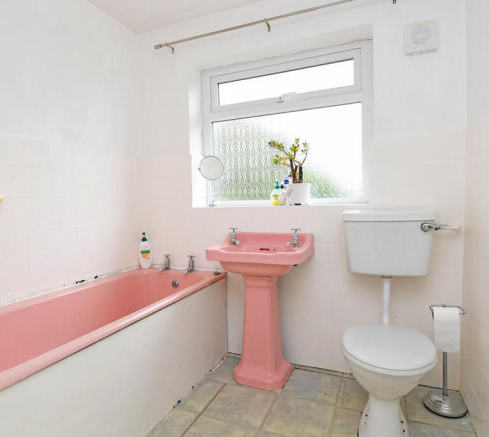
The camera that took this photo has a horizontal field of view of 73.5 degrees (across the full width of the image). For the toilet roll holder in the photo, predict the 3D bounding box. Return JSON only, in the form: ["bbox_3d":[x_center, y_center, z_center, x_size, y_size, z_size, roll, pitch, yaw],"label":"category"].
[{"bbox_3d":[0.955,0.658,1.559,0.183,0.495,0.180,0,3,22],"label":"toilet roll holder"}]

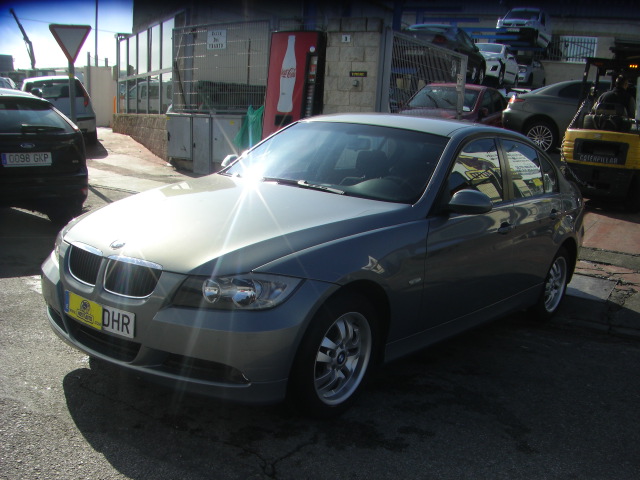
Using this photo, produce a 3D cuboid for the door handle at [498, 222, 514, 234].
[{"bbox_3d":[1.158,-0.071,4.355,0.050,0.065,0.210,12,11,37],"label":"door handle"}]

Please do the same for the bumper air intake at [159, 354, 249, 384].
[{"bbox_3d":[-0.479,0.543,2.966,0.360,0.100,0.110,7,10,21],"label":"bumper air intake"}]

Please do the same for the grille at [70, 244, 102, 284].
[{"bbox_3d":[-1.087,0.106,3.256,0.070,0.160,0.310,10,3,-45],"label":"grille"}]

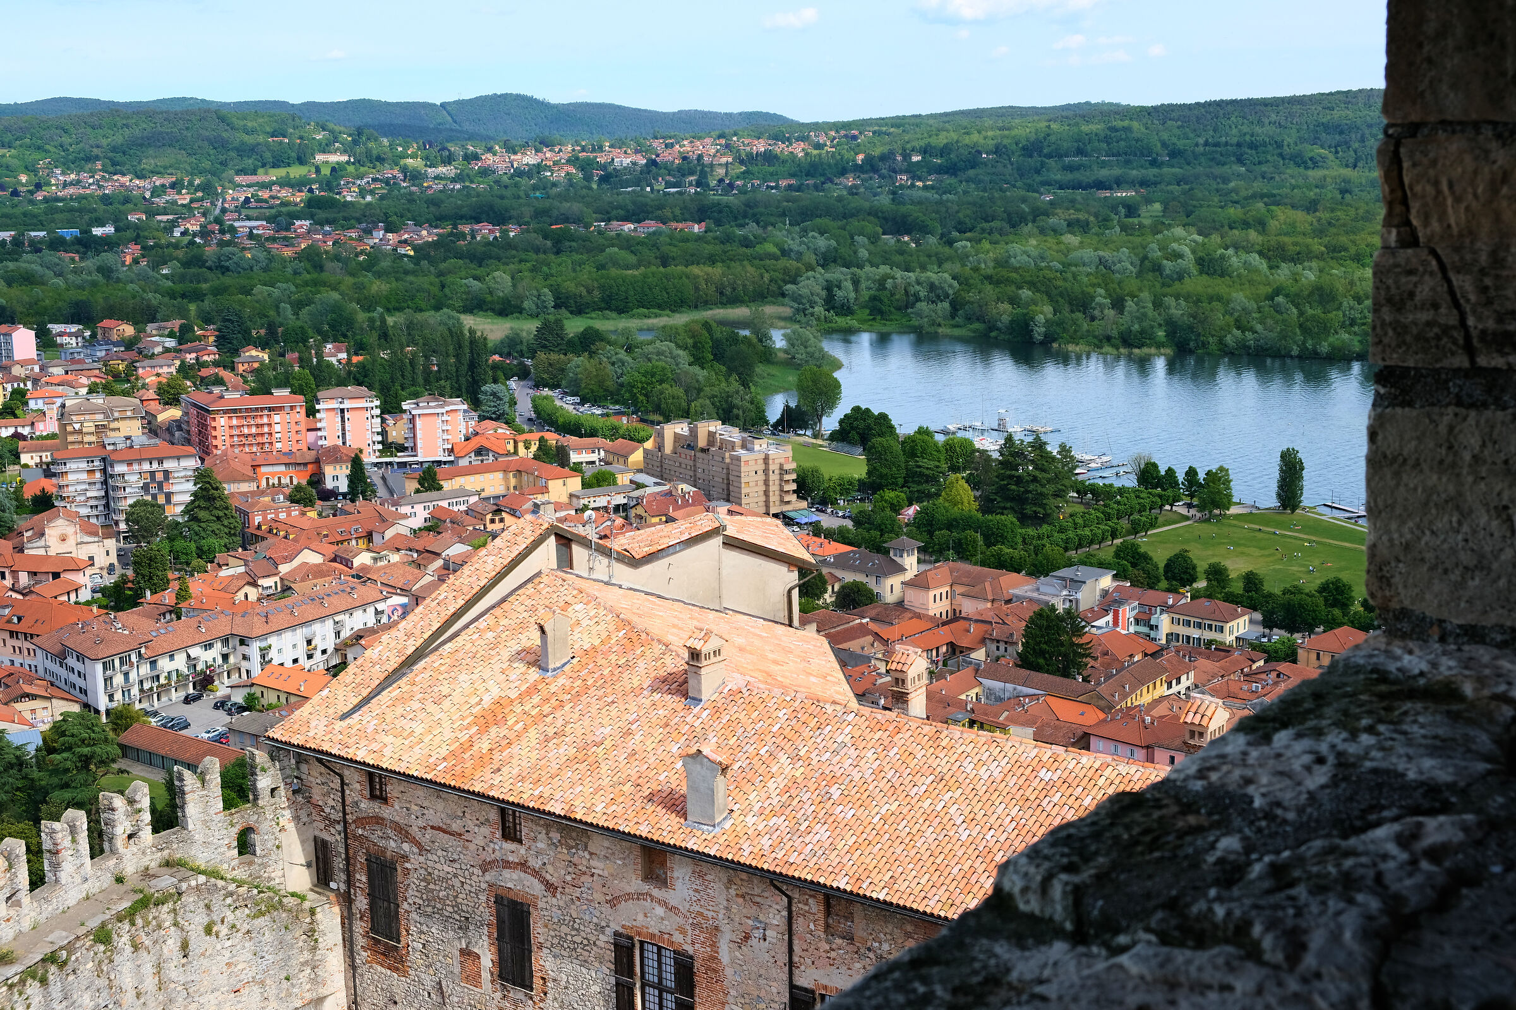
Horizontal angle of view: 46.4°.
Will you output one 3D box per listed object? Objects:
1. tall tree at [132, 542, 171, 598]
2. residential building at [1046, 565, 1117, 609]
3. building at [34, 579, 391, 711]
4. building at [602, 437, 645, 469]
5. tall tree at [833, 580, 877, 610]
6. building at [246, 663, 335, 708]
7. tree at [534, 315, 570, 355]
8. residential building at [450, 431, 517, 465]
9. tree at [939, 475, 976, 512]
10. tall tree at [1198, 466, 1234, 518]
[{"bbox_3d":[-139.650,15.302,407.175,8.700,14.000,8.700,-5,12,-19],"label":"tall tree"},{"bbox_3d":[68.540,19.020,376.700,10.400,9.300,13.200,9,14,40],"label":"residential building"},{"bbox_3d":[-102.870,26.940,336.670,28.000,13.200,61.000,8,14,38],"label":"building"},{"bbox_3d":[-41.383,-16.588,579.234,11.200,8.600,17.200,-8,14,-31],"label":"building"},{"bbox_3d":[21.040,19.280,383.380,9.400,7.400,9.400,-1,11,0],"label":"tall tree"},{"bbox_3d":[-81.790,33.420,317.200,16.500,7.400,9.200,7,13,33],"label":"building"},{"bbox_3d":[-106.339,-85.769,906.386,16.500,21.000,16.500,-2,11,-6],"label":"tree"},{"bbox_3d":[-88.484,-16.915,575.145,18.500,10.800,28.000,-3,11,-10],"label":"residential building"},{"bbox_3d":[58.638,-2.687,517.630,10.800,13.300,10.500,0,12,6],"label":"tree"},{"bbox_3d":[126.347,-3.424,485.965,10.000,14.300,10.000,2,11,15],"label":"tall tree"}]

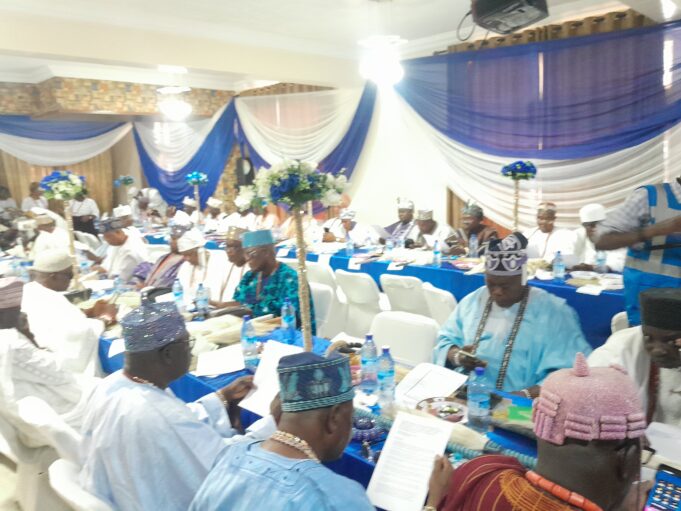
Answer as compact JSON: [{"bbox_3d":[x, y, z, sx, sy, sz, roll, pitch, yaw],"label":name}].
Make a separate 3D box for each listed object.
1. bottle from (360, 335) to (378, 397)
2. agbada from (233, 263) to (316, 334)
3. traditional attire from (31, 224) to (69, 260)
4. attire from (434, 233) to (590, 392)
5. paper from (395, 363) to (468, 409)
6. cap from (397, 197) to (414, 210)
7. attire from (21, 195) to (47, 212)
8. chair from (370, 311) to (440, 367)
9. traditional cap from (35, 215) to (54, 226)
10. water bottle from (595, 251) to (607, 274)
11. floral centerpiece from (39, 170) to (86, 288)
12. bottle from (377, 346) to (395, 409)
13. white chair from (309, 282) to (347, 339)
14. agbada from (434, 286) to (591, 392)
[{"bbox_3d":[0.110,0.431,2.025,0.068,0.250,0.068,-3,8,0],"label":"bottle"},{"bbox_3d":[-0.424,0.333,3.461,0.460,0.610,0.570,-10,11,-40],"label":"agbada"},{"bbox_3d":[-3.695,-0.045,6.508,0.480,0.600,0.550,-9,10,-36],"label":"traditional attire"},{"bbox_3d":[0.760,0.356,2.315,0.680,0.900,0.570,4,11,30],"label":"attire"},{"bbox_3d":[0.360,0.510,2.048,0.220,0.025,0.300,4,10,39],"label":"paper"},{"bbox_3d":[0.705,-0.564,5.550,0.190,0.150,0.200,7,13,41],"label":"cap"},{"bbox_3d":[-5.161,-0.824,8.600,0.480,0.600,0.320,-8,12,-33],"label":"attire"},{"bbox_3d":[0.250,0.785,2.659,0.450,0.880,0.550,6,12,39],"label":"chair"},{"bbox_3d":[-3.148,-0.373,5.450,0.190,0.120,0.210,6,22,39],"label":"traditional cap"},{"bbox_3d":[2.048,0.047,4.008,0.066,0.230,0.066,7,13,41],"label":"water bottle"},{"bbox_3d":[-2.383,-0.212,4.515,0.430,1.050,0.430,-7,9,-27],"label":"floral centerpiece"},{"bbox_3d":[0.173,0.456,1.914,0.067,0.232,0.067,-1,10,0],"label":"bottle"},{"bbox_3d":[-0.348,0.674,3.600,0.450,0.890,0.530,5,11,45],"label":"white chair"},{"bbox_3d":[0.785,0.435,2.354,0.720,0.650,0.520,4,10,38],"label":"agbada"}]

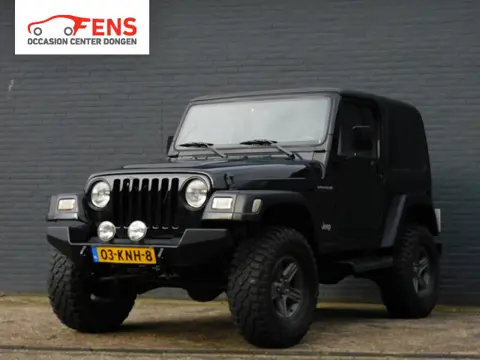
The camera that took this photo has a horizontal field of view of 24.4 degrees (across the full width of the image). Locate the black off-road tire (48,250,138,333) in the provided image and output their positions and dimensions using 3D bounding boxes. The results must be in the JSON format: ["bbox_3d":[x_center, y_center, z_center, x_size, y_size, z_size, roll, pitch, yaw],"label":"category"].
[{"bbox_3d":[-1.093,0.736,8.313,0.270,0.810,0.810,-1,-2,31],"label":"black off-road tire"}]

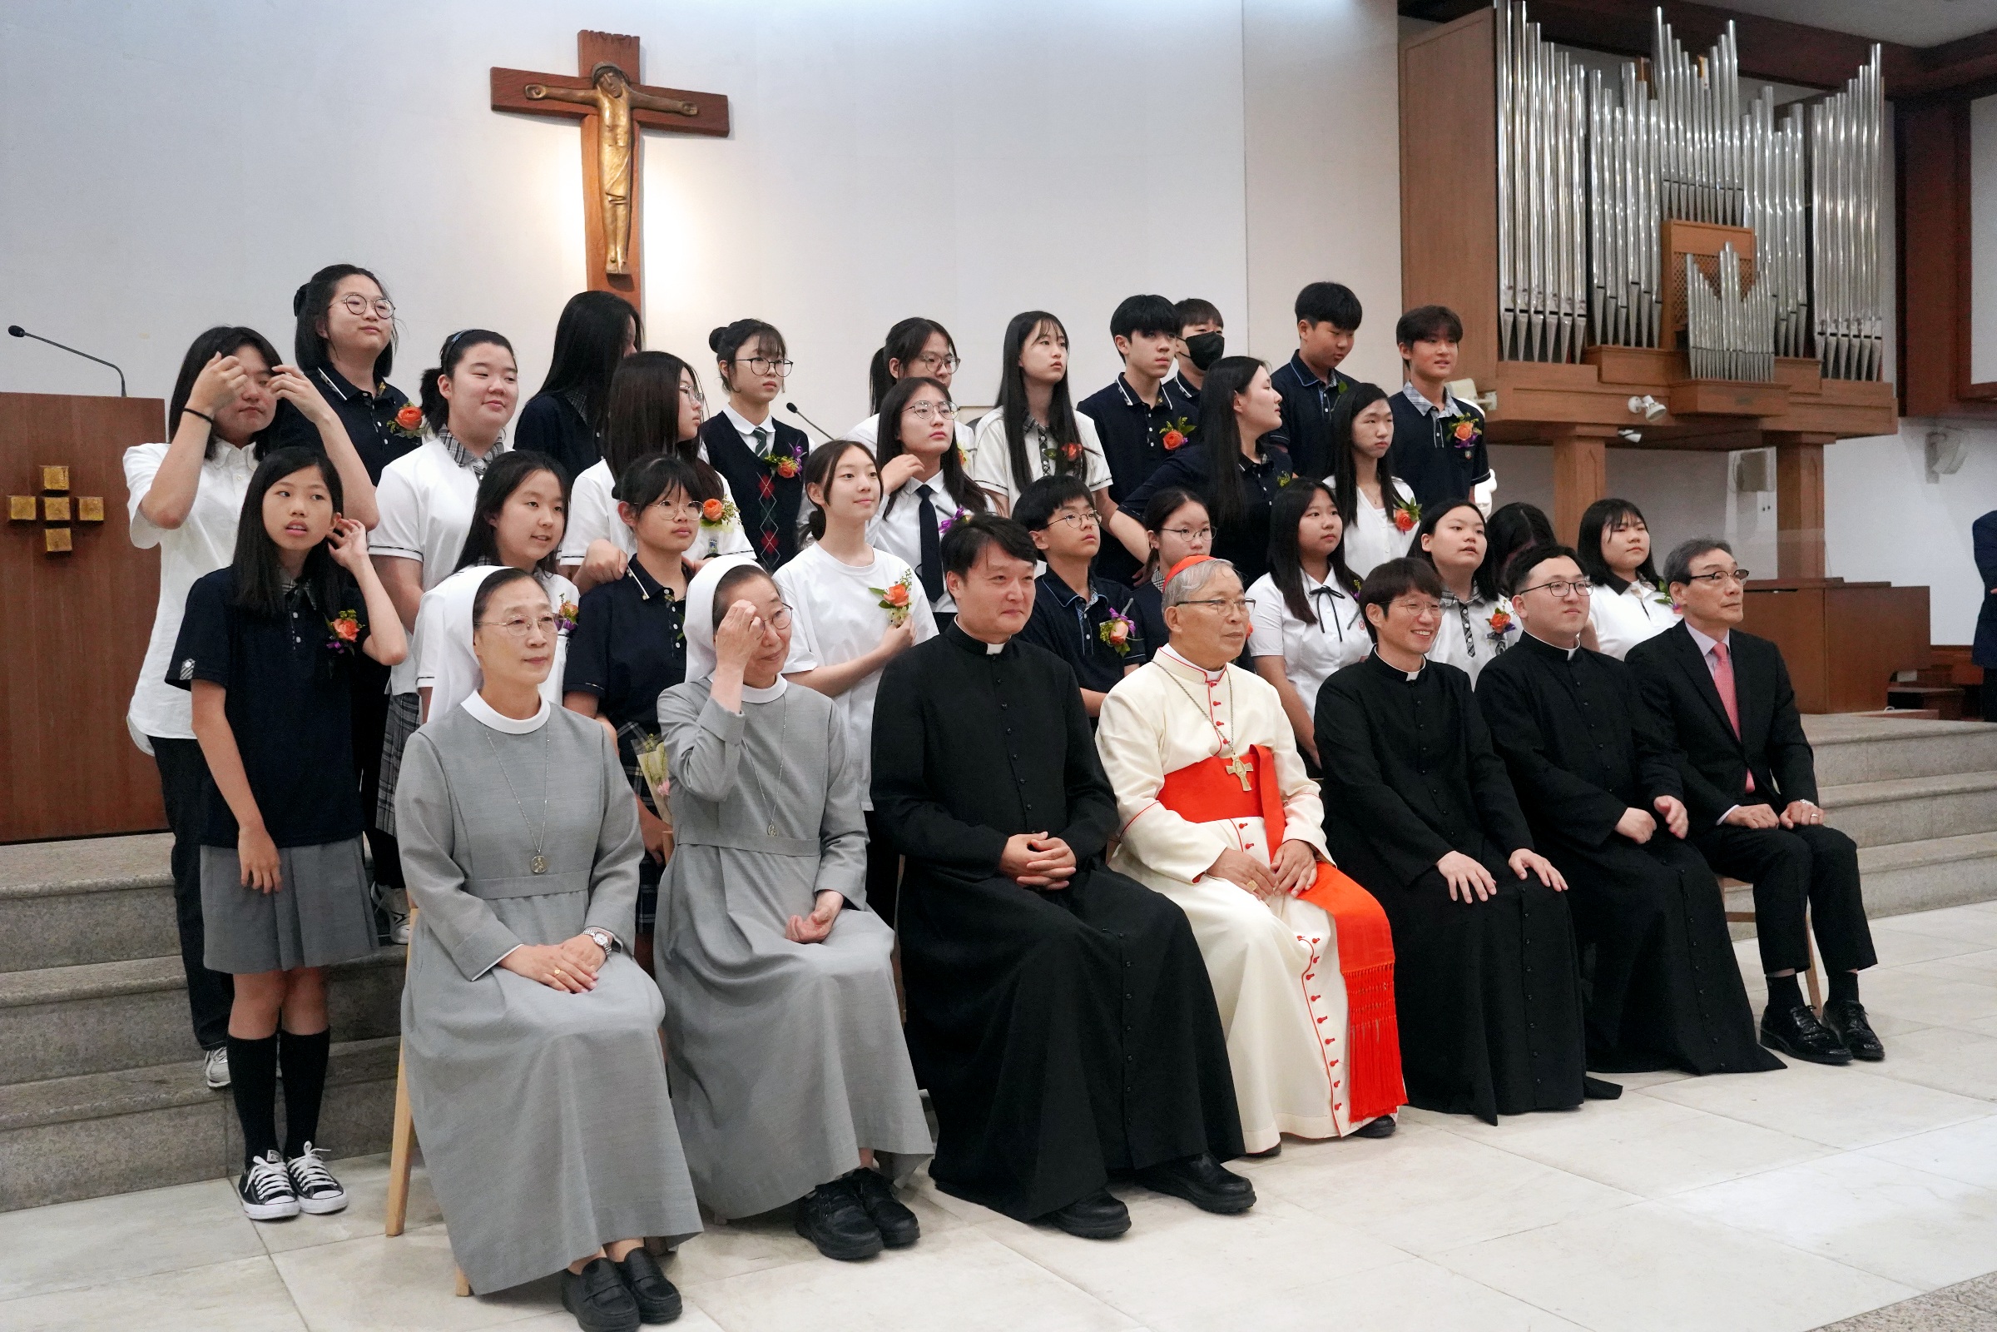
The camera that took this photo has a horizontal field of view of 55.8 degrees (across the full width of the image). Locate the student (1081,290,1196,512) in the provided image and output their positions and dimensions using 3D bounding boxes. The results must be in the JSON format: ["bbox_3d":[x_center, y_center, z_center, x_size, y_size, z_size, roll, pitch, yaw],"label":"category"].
[{"bbox_3d":[0.453,-0.264,5.824,0.480,1.770,0.290,-2,2,-29],"label":"student"}]

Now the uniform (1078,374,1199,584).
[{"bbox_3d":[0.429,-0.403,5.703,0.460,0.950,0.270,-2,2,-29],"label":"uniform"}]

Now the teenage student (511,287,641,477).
[{"bbox_3d":[-1.055,-0.151,4.905,0.310,1.630,0.420,1,3,42],"label":"teenage student"}]

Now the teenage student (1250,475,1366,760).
[{"bbox_3d":[0.852,0.251,5.157,0.430,1.520,0.290,-2,2,-29],"label":"teenage student"}]

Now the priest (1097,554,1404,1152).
[{"bbox_3d":[0.576,0.390,4.381,0.600,1.310,0.700,-2,2,-29],"label":"priest"}]

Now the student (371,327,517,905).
[{"bbox_3d":[-1.258,0.052,4.460,0.480,1.688,0.310,-3,2,-37],"label":"student"}]

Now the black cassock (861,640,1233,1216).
[{"bbox_3d":[0.106,0.496,4.061,0.650,1.140,0.720,-2,2,-29],"label":"black cassock"}]

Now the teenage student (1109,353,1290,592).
[{"bbox_3d":[0.618,-0.041,5.439,0.560,1.690,0.360,-3,3,-43],"label":"teenage student"}]

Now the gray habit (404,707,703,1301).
[{"bbox_3d":[-0.843,0.566,3.515,0.490,1.010,0.680,-2,2,-29],"label":"gray habit"}]

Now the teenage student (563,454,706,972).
[{"bbox_3d":[-0.766,0.304,4.242,0.430,1.540,0.310,-3,3,-35],"label":"teenage student"}]

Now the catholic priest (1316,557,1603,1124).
[{"bbox_3d":[1.083,0.382,4.556,0.600,1.295,0.660,-3,3,-35],"label":"catholic priest"}]

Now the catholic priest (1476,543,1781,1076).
[{"bbox_3d":[1.626,0.338,4.939,0.660,1.330,0.750,-2,2,-29],"label":"catholic priest"}]

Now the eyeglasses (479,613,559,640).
[{"bbox_3d":[-0.918,-0.076,3.550,0.140,0.043,0.138,1,3,44],"label":"eyeglasses"}]

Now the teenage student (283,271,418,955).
[{"bbox_3d":[-1.562,-0.148,4.629,0.450,1.670,0.300,-2,2,-27],"label":"teenage student"}]

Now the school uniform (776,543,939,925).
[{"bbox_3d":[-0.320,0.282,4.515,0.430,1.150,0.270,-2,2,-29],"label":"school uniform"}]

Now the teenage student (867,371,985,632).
[{"bbox_3d":[-0.192,0.028,5.154,0.460,1.645,0.340,-2,2,-34],"label":"teenage student"}]

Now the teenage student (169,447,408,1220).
[{"bbox_3d":[-1.458,0.331,3.862,0.470,1.540,0.320,-2,2,-24],"label":"teenage student"}]

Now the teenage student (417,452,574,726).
[{"bbox_3d":[-1.044,0.310,4.085,0.440,1.550,0.290,-2,2,-29],"label":"teenage student"}]

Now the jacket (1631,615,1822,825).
[{"bbox_3d":[2.041,0.209,5.272,0.570,0.660,0.500,-2,2,-29],"label":"jacket"}]

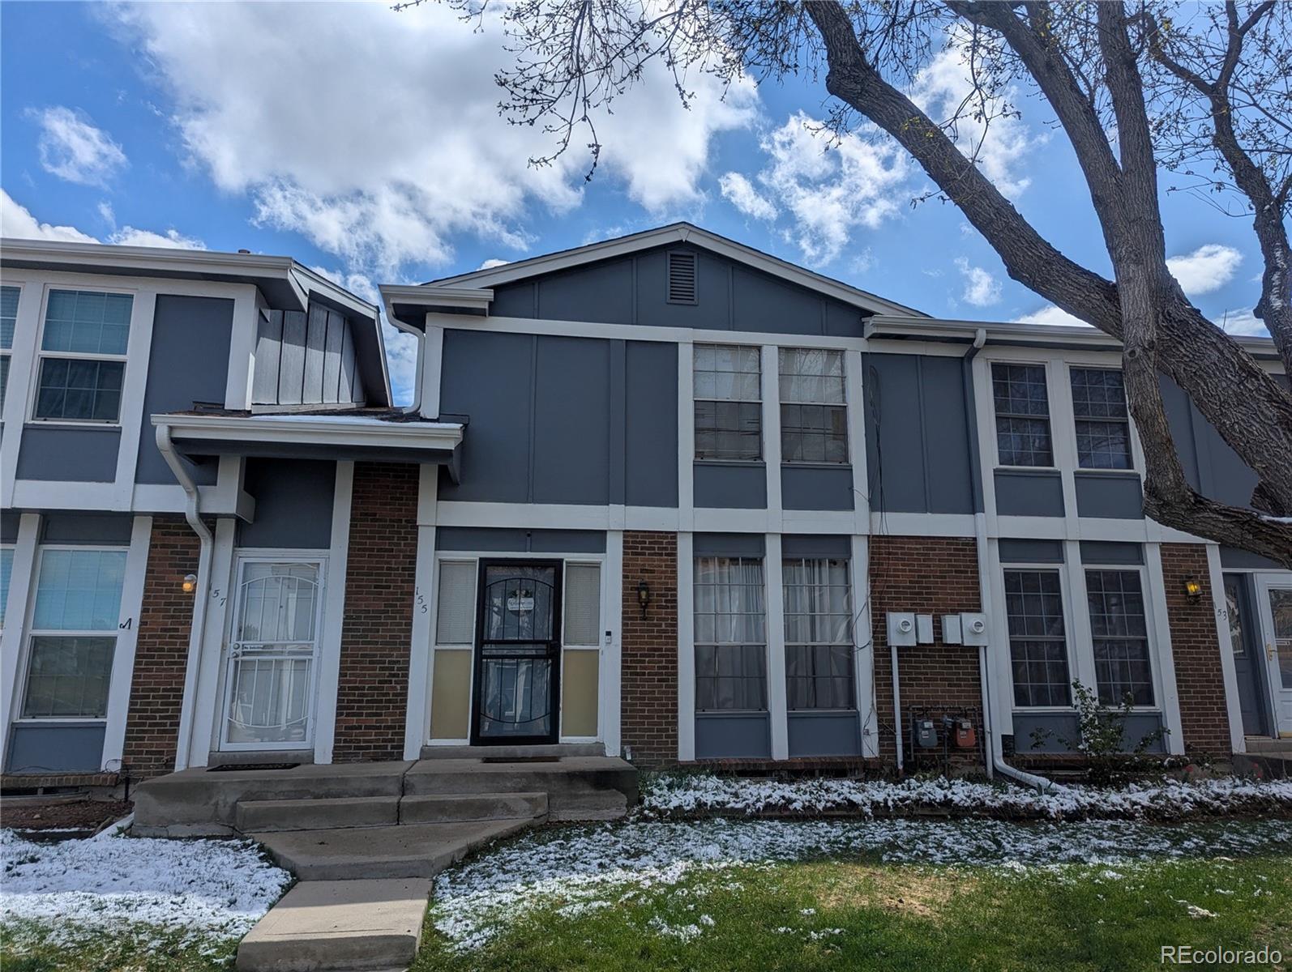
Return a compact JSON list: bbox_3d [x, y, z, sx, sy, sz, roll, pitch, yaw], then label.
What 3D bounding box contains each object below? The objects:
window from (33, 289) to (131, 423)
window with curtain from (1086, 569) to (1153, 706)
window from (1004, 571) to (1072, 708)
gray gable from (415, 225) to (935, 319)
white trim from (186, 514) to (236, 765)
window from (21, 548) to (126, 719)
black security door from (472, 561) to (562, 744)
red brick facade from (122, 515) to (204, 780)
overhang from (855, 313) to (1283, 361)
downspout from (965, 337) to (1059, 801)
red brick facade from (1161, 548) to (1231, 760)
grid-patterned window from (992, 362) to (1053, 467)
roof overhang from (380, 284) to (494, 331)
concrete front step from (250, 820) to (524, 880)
[{"bbox_3d":[-5.895,-1.369,9.397,0.848,1.440,0.100,2,-12,-8],"label":"window"},{"bbox_3d":[5.826,1.854,11.069,0.734,1.680,0.090,2,-13,-7],"label":"window with curtain"},{"bbox_3d":[4.716,1.814,10.792,0.754,1.647,0.100,2,-12,-8],"label":"window"},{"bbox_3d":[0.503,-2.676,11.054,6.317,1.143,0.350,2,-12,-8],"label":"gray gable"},{"bbox_3d":[-4.603,1.624,9.504,0.203,2.597,0.050,2,-12,-8],"label":"white trim"},{"bbox_3d":[-5.949,1.534,9.386,0.836,1.759,0.100,2,-13,-7],"label":"window"},{"bbox_3d":[-1.434,1.853,10.095,0.950,2.045,0.070,2,-13,-7],"label":"black security door"},{"bbox_3d":[-5.040,1.670,9.496,0.627,2.710,0.120,2,-12,-8],"label":"red brick facade"},{"bbox_3d":[5.478,-1.899,11.457,5.587,0.250,0.420,2,-12,-8],"label":"overhang"},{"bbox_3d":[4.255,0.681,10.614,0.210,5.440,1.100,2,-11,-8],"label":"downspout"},{"bbox_3d":[6.797,2.007,11.152,0.632,2.592,0.120,2,-13,-7],"label":"red brick facade"},{"bbox_3d":[4.886,-0.931,11.640,0.742,1.390,0.100,2,-11,-8],"label":"grid-patterned window"},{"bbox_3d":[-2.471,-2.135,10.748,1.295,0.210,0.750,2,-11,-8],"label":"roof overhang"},{"bbox_3d":[-1.997,2.753,6.775,2.300,0.120,1.650,2,-13,-7],"label":"concrete front step"}]

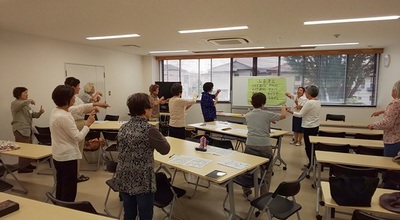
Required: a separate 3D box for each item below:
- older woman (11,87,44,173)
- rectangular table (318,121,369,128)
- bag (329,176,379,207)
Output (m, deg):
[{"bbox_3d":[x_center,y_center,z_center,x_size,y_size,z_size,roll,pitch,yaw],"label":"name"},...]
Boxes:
[{"bbox_3d":[-3.280,0.350,4.420,0.550,1.560,0.460,-3,7,-23],"label":"older woman"},{"bbox_3d":[3.409,0.676,5.305,1.800,0.710,0.450,2,7,19],"label":"rectangular table"},{"bbox_3d":[1.224,0.630,1.845,0.365,0.215,0.150,1,7,6],"label":"bag"}]

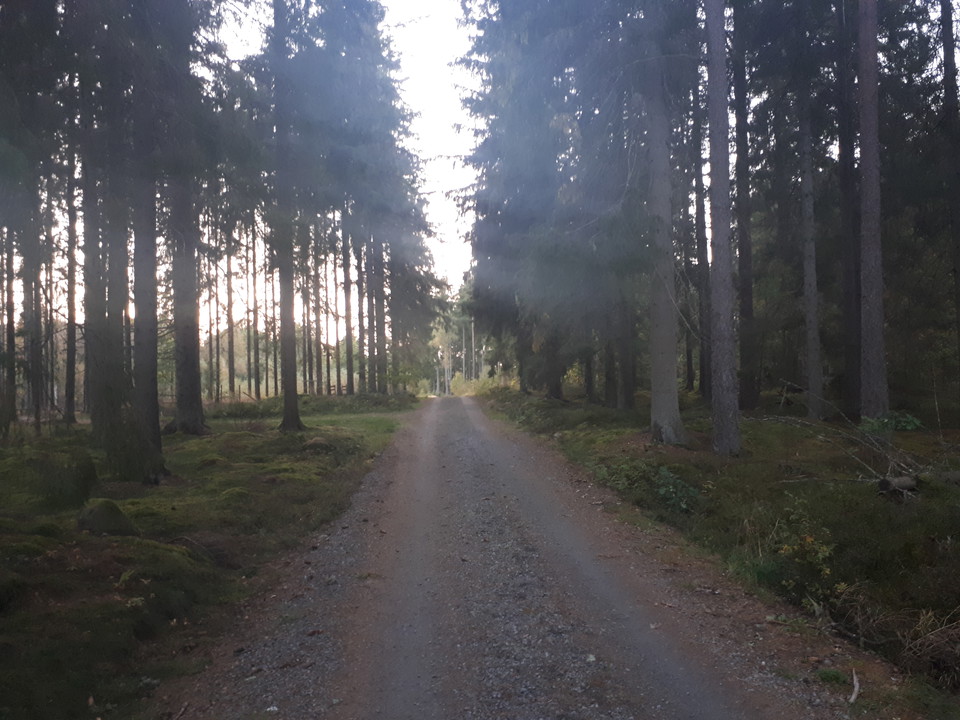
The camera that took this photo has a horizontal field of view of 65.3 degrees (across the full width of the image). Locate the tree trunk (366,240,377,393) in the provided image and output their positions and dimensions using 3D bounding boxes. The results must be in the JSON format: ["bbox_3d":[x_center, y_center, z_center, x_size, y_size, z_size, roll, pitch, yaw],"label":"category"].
[{"bbox_3d":[-6.242,-2.393,43.062,0.431,8.521,0.431,-1,-1,0],"label":"tree trunk"}]

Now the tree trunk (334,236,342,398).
[{"bbox_3d":[-8.522,-2.625,45.068,0.331,9.401,0.331,-1,-1,0],"label":"tree trunk"}]

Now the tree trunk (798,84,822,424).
[{"bbox_3d":[8.259,-2.656,18.759,0.350,8.237,0.350,-1,-1,0],"label":"tree trunk"}]

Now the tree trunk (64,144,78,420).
[{"bbox_3d":[-14.294,-2.537,26.069,0.347,9.556,0.347,-1,-1,0],"label":"tree trunk"}]

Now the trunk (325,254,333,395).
[{"bbox_3d":[-9.363,-2.190,46.062,0.295,8.621,0.295,-1,-1,0],"label":"trunk"}]

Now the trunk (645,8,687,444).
[{"bbox_3d":[3.375,-2.495,14.059,0.561,8.116,0.561,-1,-1,0],"label":"trunk"}]

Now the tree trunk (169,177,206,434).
[{"bbox_3d":[-7.642,-1.444,19.549,0.781,6.719,0.781,-1,-1,0],"label":"tree trunk"}]

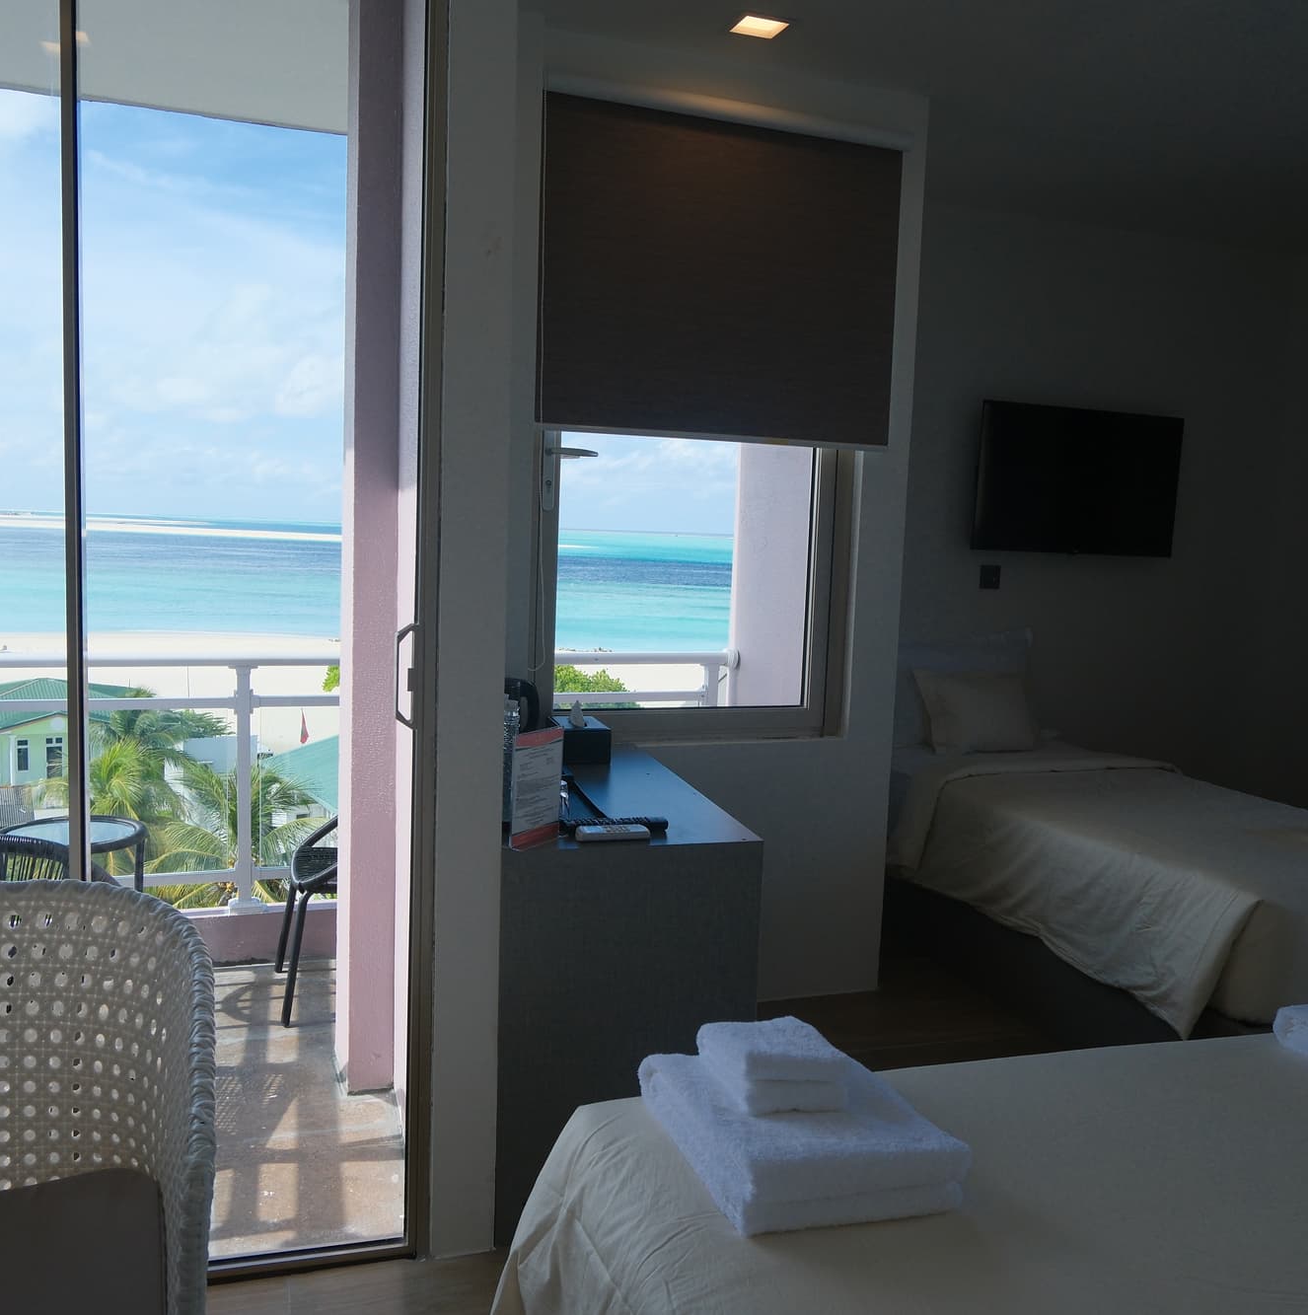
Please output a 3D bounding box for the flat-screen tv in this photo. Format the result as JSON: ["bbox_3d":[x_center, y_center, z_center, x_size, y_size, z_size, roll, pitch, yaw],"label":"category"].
[{"bbox_3d":[1.624,-0.682,4.871,0.958,0.549,0.060,0,6,-21],"label":"flat-screen tv"}]

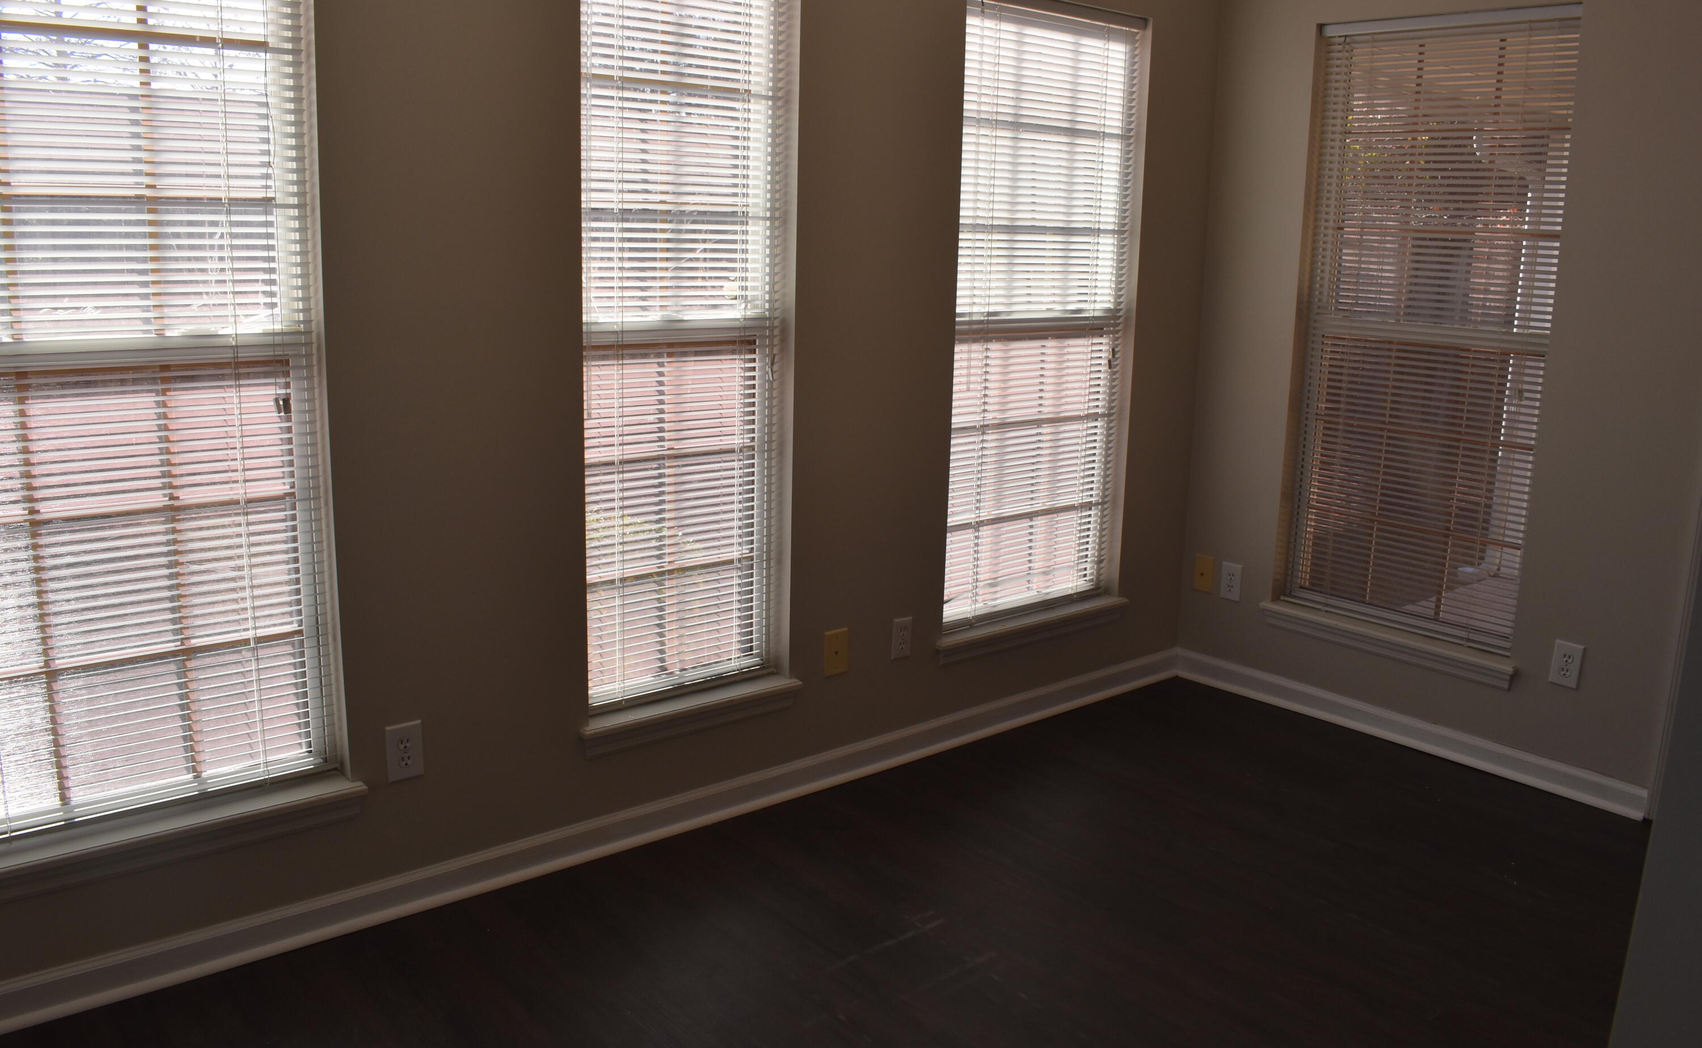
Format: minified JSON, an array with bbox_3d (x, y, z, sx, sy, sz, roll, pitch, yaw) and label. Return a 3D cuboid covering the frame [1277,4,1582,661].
[{"bbox_3d":[1.611,-0.534,3.706,0.110,1.740,0.750,-9,16,-39],"label":"frame"}]

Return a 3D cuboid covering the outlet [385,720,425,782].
[{"bbox_3d":[-0.919,0.467,2.631,0.076,0.120,0.009,-9,16,-39],"label":"outlet"}]

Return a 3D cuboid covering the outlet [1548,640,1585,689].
[{"bbox_3d":[1.921,0.377,3.430,0.009,0.120,0.076,-9,16,-39],"label":"outlet"}]

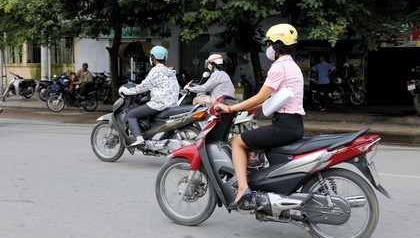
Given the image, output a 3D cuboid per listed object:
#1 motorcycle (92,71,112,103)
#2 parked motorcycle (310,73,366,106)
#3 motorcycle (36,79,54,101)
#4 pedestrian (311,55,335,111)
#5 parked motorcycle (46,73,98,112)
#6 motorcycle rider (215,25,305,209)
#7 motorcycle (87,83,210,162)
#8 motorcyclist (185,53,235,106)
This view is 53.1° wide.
[{"bbox_3d":[-4.229,-1.219,15.646,0.700,1.100,1.850,-5,7,-35],"label":"motorcycle"},{"bbox_3d":[4.382,-0.992,14.308,1.900,1.090,0.720,0,6,5],"label":"parked motorcycle"},{"bbox_3d":[-5.692,-1.226,16.194,1.850,1.070,0.680,-4,7,-25],"label":"motorcycle"},{"bbox_3d":[3.311,-1.047,12.311,0.660,1.660,0.360,1,7,20],"label":"pedestrian"},{"bbox_3d":[-4.282,-0.791,13.060,1.800,1.150,0.680,1,6,14],"label":"parked motorcycle"},{"bbox_3d":[0.403,-0.011,3.053,0.600,1.300,0.560,2,7,24],"label":"motorcycle rider"},{"bbox_3d":[-0.834,0.089,5.420,1.850,1.070,0.700,2,7,28],"label":"motorcycle"},{"bbox_3d":[0.036,-0.322,6.100,0.700,1.220,0.560,2,7,25],"label":"motorcyclist"}]

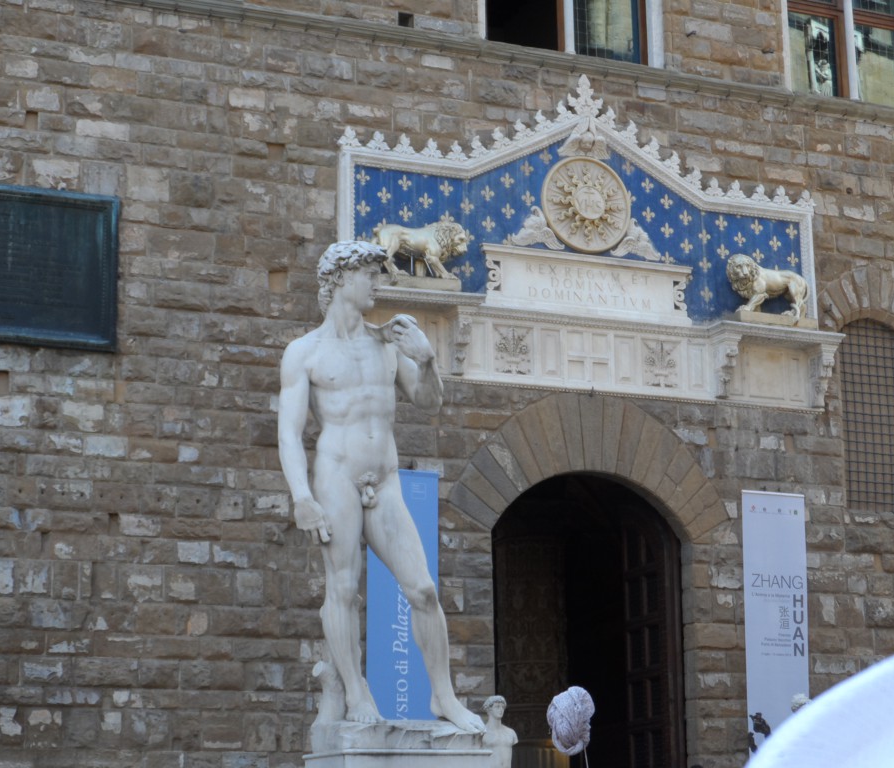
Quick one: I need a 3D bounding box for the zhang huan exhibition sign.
[{"bbox_3d":[4.473,3.242,28.983,1.010,3.600,0.050,5,-14,-25],"label":"zhang huan exhibition sign"}]

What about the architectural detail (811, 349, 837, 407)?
[{"bbox_3d":[5.183,-0.061,29.729,0.232,0.754,0.400,5,-14,-25],"label":"architectural detail"}]

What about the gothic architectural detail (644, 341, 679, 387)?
[{"bbox_3d":[2.866,-0.274,28.843,0.562,0.577,0.080,5,-14,-25],"label":"gothic architectural detail"}]

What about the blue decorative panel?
[{"bbox_3d":[1.858,-2.610,28.965,7.244,3.191,0.280,5,-14,-25],"label":"blue decorative panel"}]

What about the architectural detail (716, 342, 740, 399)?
[{"bbox_3d":[3.775,-0.181,29.064,0.180,0.702,0.400,5,-14,-25],"label":"architectural detail"}]

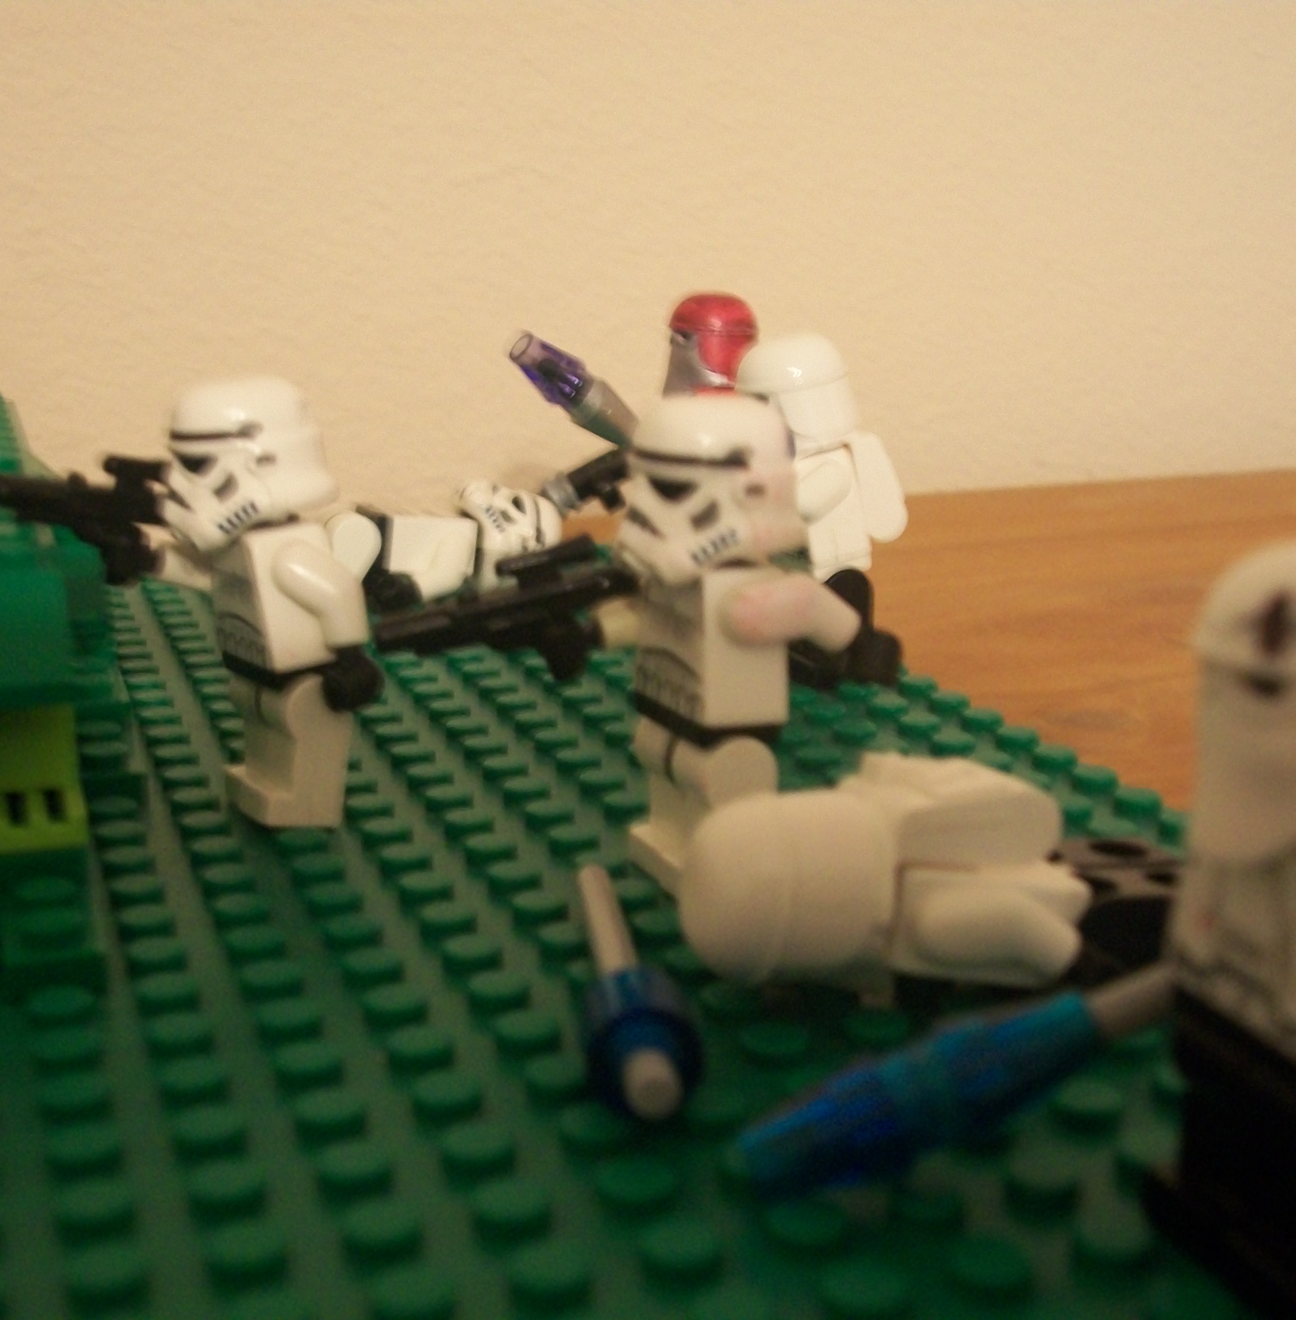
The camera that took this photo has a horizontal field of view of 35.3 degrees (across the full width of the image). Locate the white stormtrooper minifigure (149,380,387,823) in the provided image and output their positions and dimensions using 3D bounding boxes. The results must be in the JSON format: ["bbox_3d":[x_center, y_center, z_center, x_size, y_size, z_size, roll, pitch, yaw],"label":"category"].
[{"bbox_3d":[-0.038,-0.005,0.196,0.020,0.043,0.023,-7,15,-24],"label":"white stormtrooper minifigure"}]

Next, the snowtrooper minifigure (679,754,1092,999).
[{"bbox_3d":[0.024,0.017,0.146,0.043,0.016,0.023,5,7,-8],"label":"snowtrooper minifigure"}]

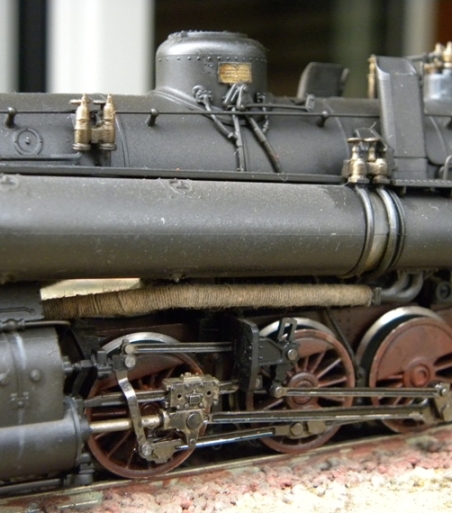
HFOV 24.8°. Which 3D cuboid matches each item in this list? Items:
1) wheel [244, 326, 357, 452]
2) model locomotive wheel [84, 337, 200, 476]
[{"bbox_3d":[0.009,0.017,0.128,0.017,0.017,0.003,-4,9,-28],"label":"wheel"},{"bbox_3d":[-0.009,0.018,0.118,0.017,0.017,0.003,-4,9,-28],"label":"model locomotive wheel"}]

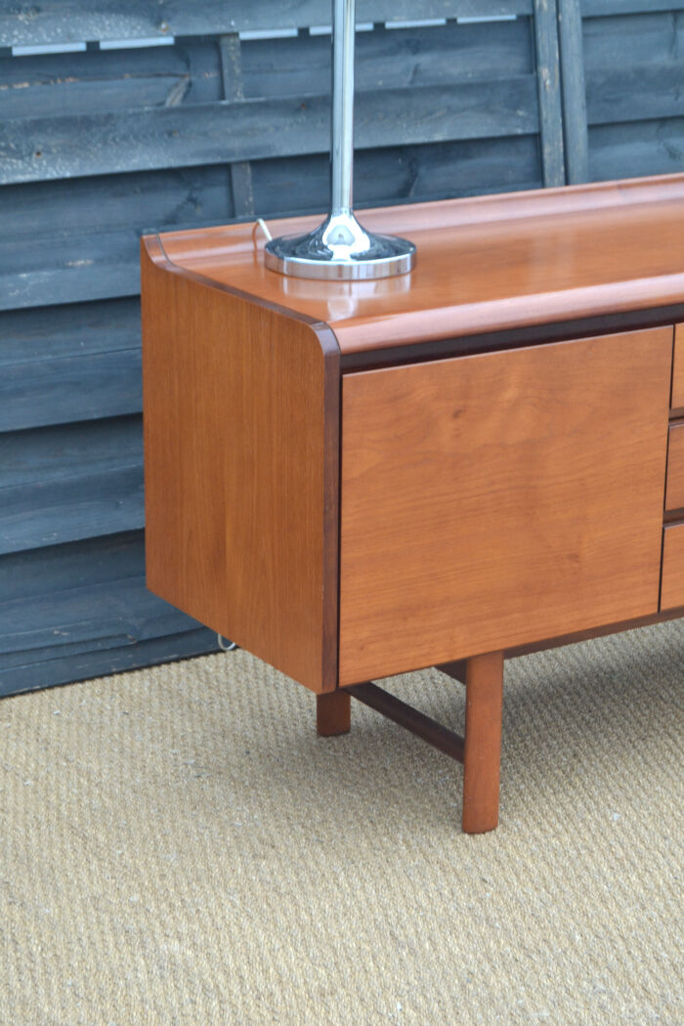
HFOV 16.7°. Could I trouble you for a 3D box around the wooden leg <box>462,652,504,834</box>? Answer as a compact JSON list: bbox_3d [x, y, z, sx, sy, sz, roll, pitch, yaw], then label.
[{"bbox_3d":[0.189,0.301,3.126,0.051,0.266,0.031,-11,21,-31],"label":"wooden leg"}]

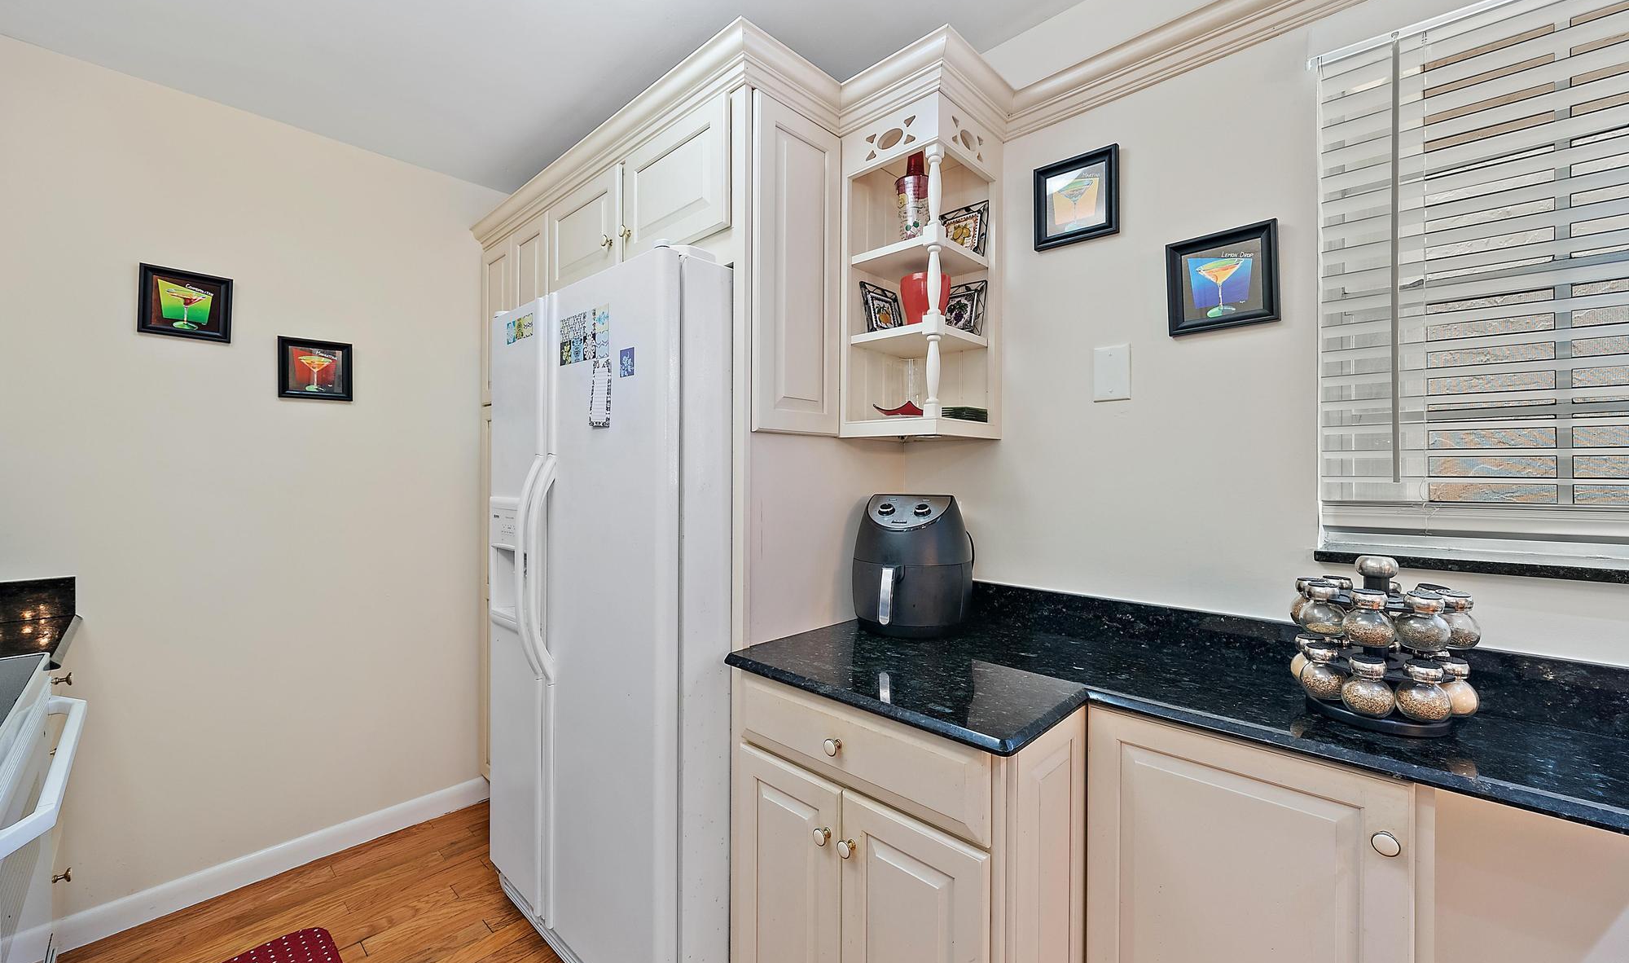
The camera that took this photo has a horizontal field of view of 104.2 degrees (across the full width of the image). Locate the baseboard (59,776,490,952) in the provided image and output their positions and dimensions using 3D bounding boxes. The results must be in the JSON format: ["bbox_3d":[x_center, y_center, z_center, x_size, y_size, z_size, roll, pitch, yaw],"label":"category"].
[{"bbox_3d":[-1.680,1.226,2.107,0.014,0.088,1.120,1,1,43],"label":"baseboard"}]

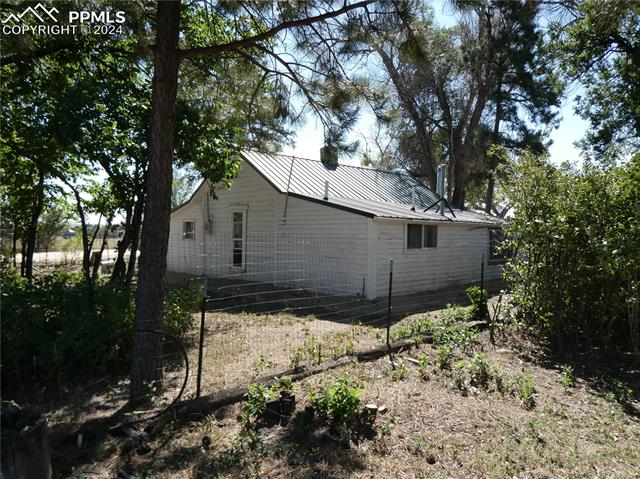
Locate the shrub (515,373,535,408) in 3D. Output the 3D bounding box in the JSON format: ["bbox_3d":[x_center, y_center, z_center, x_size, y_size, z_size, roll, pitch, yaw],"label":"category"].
[{"bbox_3d":[1.920,1.393,4.157,0.180,0.293,0.171,1,1,25],"label":"shrub"}]

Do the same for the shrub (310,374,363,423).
[{"bbox_3d":[0.145,1.349,3.844,0.424,0.358,0.403,1,1,2],"label":"shrub"}]

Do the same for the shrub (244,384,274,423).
[{"bbox_3d":[-0.518,1.365,3.743,0.257,0.317,0.244,0,1,-8],"label":"shrub"}]

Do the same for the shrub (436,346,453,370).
[{"bbox_3d":[1.461,1.375,5.196,0.180,0.290,0.171,1,1,16],"label":"shrub"}]

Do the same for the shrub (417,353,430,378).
[{"bbox_3d":[1.153,1.389,4.930,0.150,0.266,0.142,1,1,13],"label":"shrub"}]

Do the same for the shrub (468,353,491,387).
[{"bbox_3d":[1.695,1.364,4.705,0.224,0.331,0.212,1,1,20],"label":"shrub"}]

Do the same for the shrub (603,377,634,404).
[{"bbox_3d":[2.864,1.439,4.250,0.293,0.214,0.278,1,1,34],"label":"shrub"}]

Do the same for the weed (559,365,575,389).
[{"bbox_3d":[2.570,1.420,4.618,0.160,0.237,0.152,1,1,29],"label":"weed"}]

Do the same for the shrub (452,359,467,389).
[{"bbox_3d":[1.436,1.386,4.557,0.138,0.286,0.132,1,1,18],"label":"shrub"}]

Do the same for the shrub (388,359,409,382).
[{"bbox_3d":[0.858,1.409,4.840,0.209,0.222,0.199,1,1,10],"label":"shrub"}]

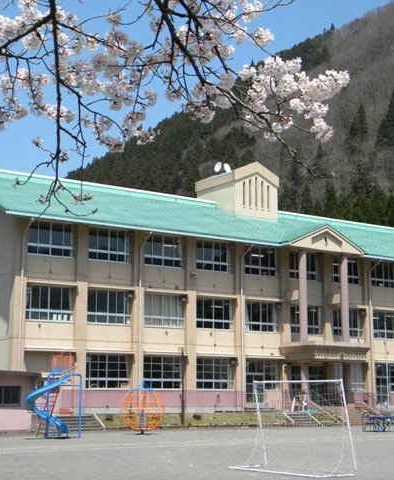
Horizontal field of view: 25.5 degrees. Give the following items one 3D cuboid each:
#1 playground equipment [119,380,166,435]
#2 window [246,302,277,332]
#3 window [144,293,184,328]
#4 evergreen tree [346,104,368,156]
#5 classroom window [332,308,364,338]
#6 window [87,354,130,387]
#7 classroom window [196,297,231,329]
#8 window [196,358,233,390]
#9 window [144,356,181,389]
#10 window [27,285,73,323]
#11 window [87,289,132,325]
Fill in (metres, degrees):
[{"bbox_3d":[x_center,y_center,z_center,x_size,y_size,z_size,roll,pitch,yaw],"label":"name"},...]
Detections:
[{"bbox_3d":[-2.514,7.745,40.300,2.031,2.461,2.031,1,-11,-3],"label":"playground equipment"},{"bbox_3d":[4.416,5.291,59.451,3.000,2.050,0.150,7,-13,-30],"label":"window"},{"bbox_3d":[-2.176,4.508,55.549,3.000,2.050,0.150,7,-13,-30],"label":"window"},{"bbox_3d":[41.427,-28.352,225.000,5.437,12.620,5.437,-2,-11,11],"label":"evergreen tree"},{"bbox_3d":[10.876,6.059,63.276,3.000,2.050,0.150,7,-13,-30],"label":"classroom window"},{"bbox_3d":[-5.578,8.124,53.605,3.027,2.105,0.200,7,-13,-31],"label":"window"},{"bbox_3d":[1.120,4.899,57.500,3.000,2.050,0.150,7,-13,-30],"label":"classroom window"},{"bbox_3d":[1.112,8.731,56.744,3.000,2.050,0.150,7,-13,-30],"label":"window"},{"bbox_3d":[-2.253,8.498,55.605,3.002,2.069,0.200,7,-13,-31],"label":"window"},{"bbox_3d":[-8.767,3.725,51.647,3.000,2.050,0.150,7,-13,-30],"label":"window"},{"bbox_3d":[-5.579,4.199,54.371,3.105,2.151,0.200,7,-13,-31],"label":"window"}]

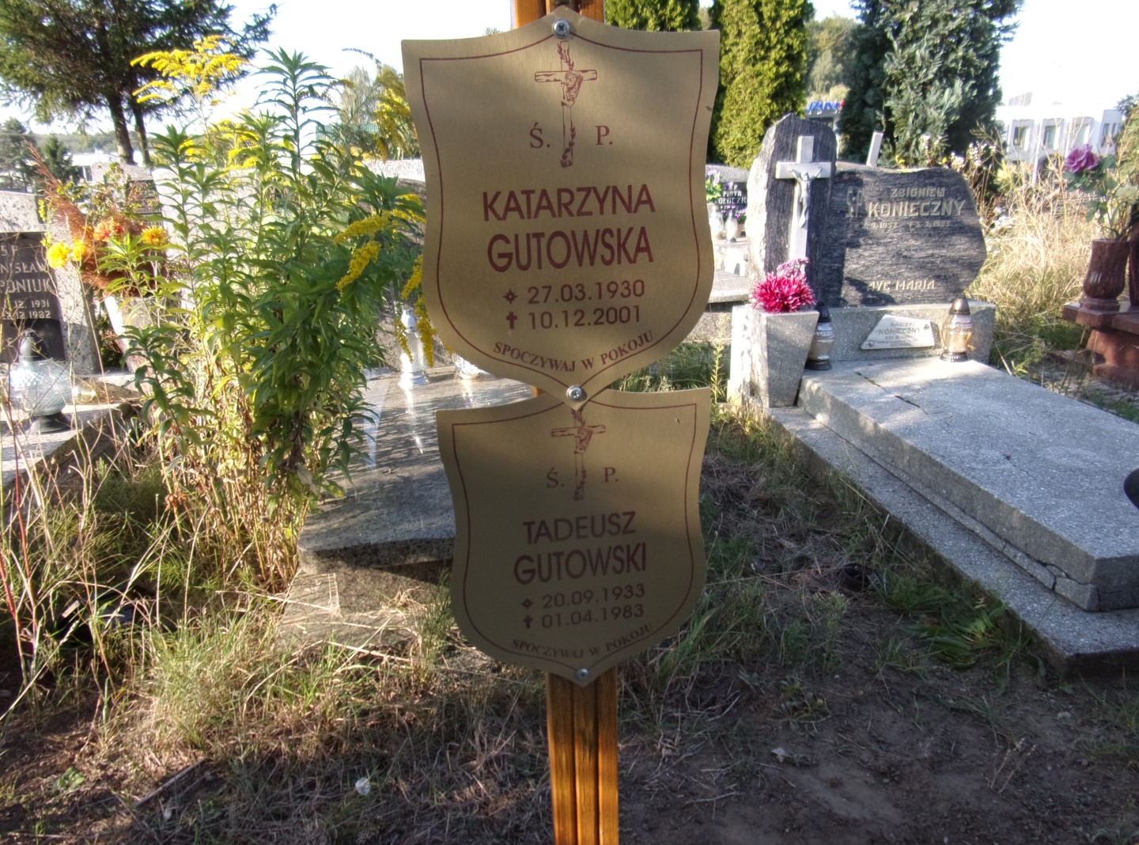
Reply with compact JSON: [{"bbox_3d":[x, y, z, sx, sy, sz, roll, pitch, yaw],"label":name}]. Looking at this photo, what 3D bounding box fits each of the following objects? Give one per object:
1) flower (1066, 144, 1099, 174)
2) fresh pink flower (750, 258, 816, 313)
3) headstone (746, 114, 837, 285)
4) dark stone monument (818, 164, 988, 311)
[{"bbox_3d":[1.974,-1.017,3.048,0.110,0.100,0.100,-3,18,-6],"label":"flower"},{"bbox_3d":[0.732,-0.468,2.719,0.210,0.180,0.180,-3,18,-6],"label":"fresh pink flower"},{"bbox_3d":[0.789,-0.734,2.809,0.277,0.667,0.128,-3,18,-6],"label":"headstone"},{"bbox_3d":[1.199,-0.685,2.878,0.632,0.497,0.114,-3,18,-6],"label":"dark stone monument"}]

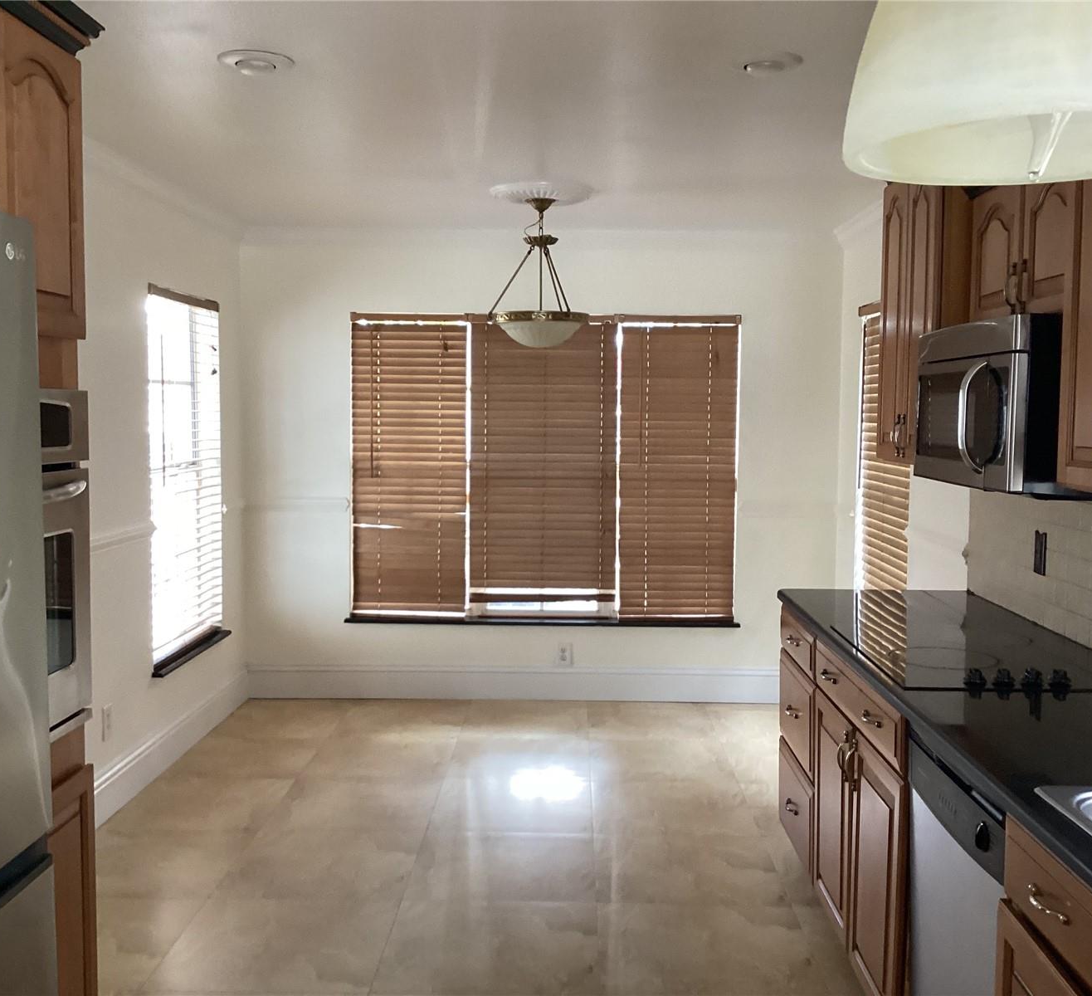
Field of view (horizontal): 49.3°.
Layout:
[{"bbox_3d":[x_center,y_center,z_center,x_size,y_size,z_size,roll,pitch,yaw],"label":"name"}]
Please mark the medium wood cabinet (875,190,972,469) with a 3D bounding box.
[{"bbox_3d":[1.262,-0.570,3.582,0.337,0.923,0.649,0,4,2],"label":"medium wood cabinet"}]

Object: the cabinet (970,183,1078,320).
[{"bbox_3d":[1.278,-0.659,2.856,0.267,0.391,0.745,0,4,2],"label":"cabinet"}]

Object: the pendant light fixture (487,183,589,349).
[{"bbox_3d":[-0.026,-0.968,5.081,0.440,0.647,0.440,0,4,2],"label":"pendant light fixture"}]

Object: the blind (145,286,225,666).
[{"bbox_3d":[-1.590,-0.120,5.279,0.060,1.556,0.943,0,4,2],"label":"blind"}]

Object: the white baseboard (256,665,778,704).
[{"bbox_3d":[-0.064,0.971,6.183,3.008,0.189,0.025,0,4,2],"label":"white baseboard"}]

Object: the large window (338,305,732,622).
[{"bbox_3d":[-0.011,-0.151,6.134,1.995,1.589,0.100,0,4,2],"label":"large window"}]

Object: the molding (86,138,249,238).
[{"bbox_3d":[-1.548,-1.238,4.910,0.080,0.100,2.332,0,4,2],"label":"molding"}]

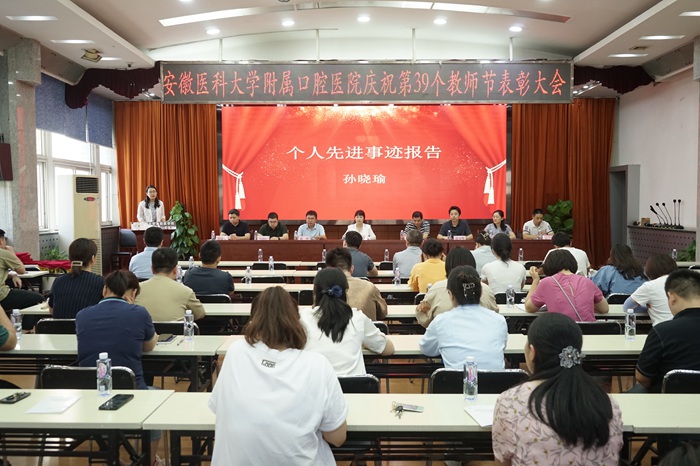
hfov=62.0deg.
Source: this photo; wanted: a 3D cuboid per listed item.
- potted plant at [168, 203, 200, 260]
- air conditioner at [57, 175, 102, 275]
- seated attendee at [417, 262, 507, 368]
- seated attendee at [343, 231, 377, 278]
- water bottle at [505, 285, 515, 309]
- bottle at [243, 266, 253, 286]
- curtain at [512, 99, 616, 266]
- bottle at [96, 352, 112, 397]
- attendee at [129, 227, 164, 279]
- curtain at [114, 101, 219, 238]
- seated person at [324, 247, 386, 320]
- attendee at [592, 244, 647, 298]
[{"bbox_3d":[-2.712,0.183,9.554,0.500,1.410,0.500,0,3,1],"label":"potted plant"},{"bbox_3d":[-3.929,0.178,8.469,0.320,1.960,0.490,1,3,25],"label":"air conditioner"},{"bbox_3d":[0.591,0.799,3.151,0.480,1.275,0.720,0,3,0],"label":"seated attendee"},{"bbox_3d":[0.086,0.623,6.655,0.500,1.240,0.750,0,3,3],"label":"seated attendee"},{"bbox_3d":[1.298,0.508,4.724,0.061,0.182,0.061,0,3,0],"label":"water bottle"},{"bbox_3d":[-1.030,0.441,5.924,0.061,0.182,0.061,0,3,0],"label":"bottle"},{"bbox_3d":[4.146,-0.949,11.329,2.083,3.293,0.200,0,3,0],"label":"curtain"},{"bbox_3d":[-1.038,0.598,2.469,0.063,0.176,0.063,0,3,1],"label":"bottle"},{"bbox_3d":[-2.079,0.594,6.339,0.520,1.331,0.750,0,3,0],"label":"attendee"},{"bbox_3d":[-3.562,-0.920,11.331,2.044,3.236,0.200,0,3,0],"label":"curtain"},{"bbox_3d":[0.004,0.739,4.266,0.540,1.271,0.750,0,3,0],"label":"seated person"},{"bbox_3d":[2.463,0.703,5.367,0.520,1.200,0.750,0,3,-5],"label":"attendee"}]

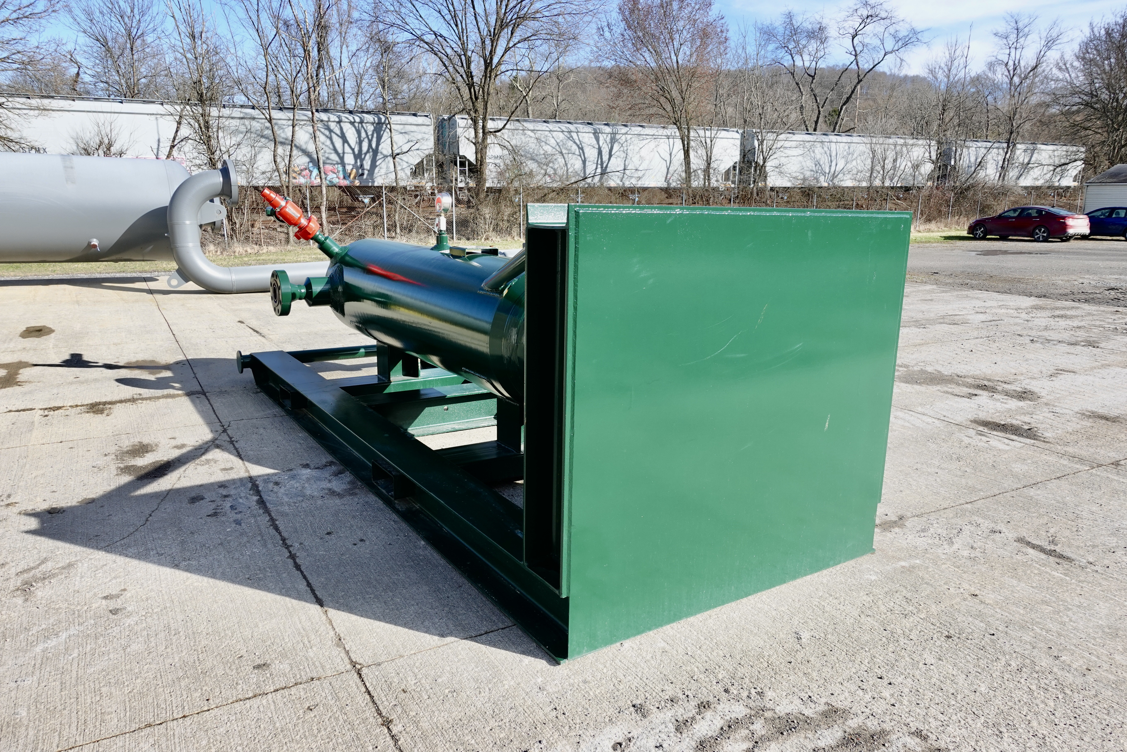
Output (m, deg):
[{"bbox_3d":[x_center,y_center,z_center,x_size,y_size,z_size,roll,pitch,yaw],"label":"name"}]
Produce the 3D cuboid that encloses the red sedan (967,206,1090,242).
[{"bbox_3d":[20.480,-6.730,33.310,1.850,1.450,4.880,-5,13,-26],"label":"red sedan"}]

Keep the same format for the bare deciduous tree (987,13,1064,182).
[{"bbox_3d":[32.137,-18.324,53.113,5.200,13.550,5.200,8,14,29],"label":"bare deciduous tree"}]

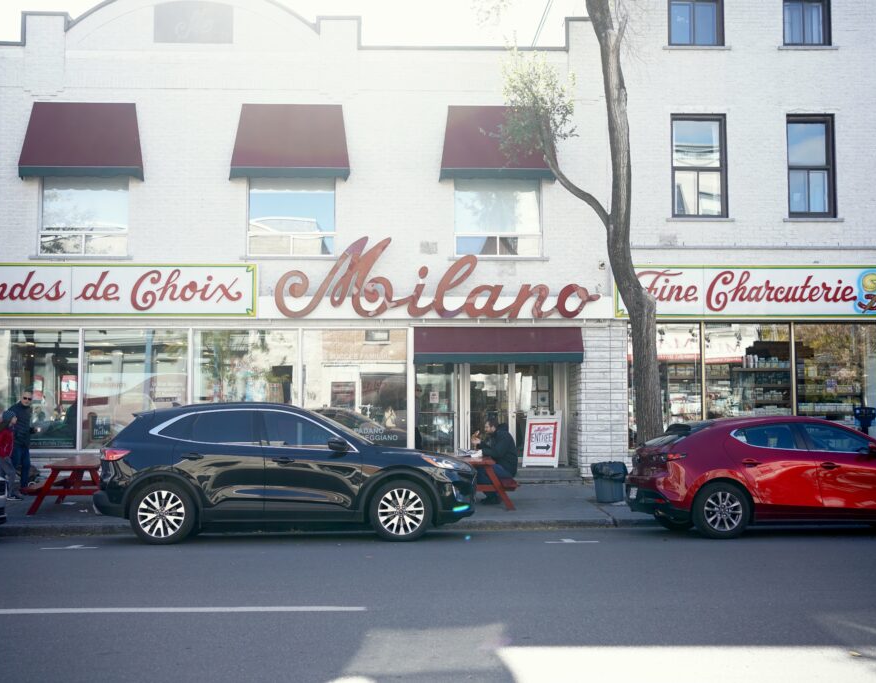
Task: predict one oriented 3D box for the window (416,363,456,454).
[{"bbox_3d":[-0.019,1.218,18.565,0.802,2.065,0.080,0,-3,-2],"label":"window"}]

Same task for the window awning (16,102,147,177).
[{"bbox_3d":[-6.185,-3.491,17.250,2.070,1.390,0.420,0,-3,-2],"label":"window awning"}]

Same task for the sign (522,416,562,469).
[{"bbox_3d":[1.882,1.764,18.100,0.640,1.020,0.550,-1,-3,8],"label":"sign"}]

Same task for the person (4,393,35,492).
[{"bbox_3d":[-6.760,1.659,16.100,0.420,1.700,0.520,-2,-4,33],"label":"person"}]

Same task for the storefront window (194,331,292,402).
[{"bbox_3d":[-3.367,0.843,17.370,1.784,2.109,0.120,0,-3,-2],"label":"storefront window"}]

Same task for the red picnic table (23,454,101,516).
[{"bbox_3d":[-5.030,2.112,14.614,1.500,0.730,1.800,0,-3,-2],"label":"red picnic table"}]

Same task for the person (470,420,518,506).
[{"bbox_3d":[0.867,1.843,15.269,0.738,1.290,0.520,0,-3,-2],"label":"person"}]

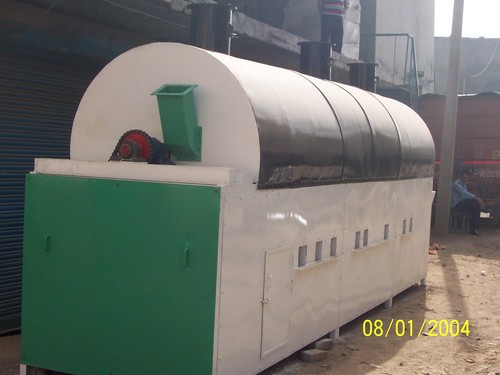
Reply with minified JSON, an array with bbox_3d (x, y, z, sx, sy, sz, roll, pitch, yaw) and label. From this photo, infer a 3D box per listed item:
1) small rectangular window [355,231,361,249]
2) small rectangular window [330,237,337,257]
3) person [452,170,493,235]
[{"bbox_3d":[0.947,0.468,7.239,0.030,0.152,0.147,4,3,24],"label":"small rectangular window"},{"bbox_3d":[0.670,0.482,6.632,0.030,0.152,0.147,4,3,24],"label":"small rectangular window"},{"bbox_3d":[4.379,0.303,16.300,0.850,1.280,0.500,3,3,15],"label":"person"}]

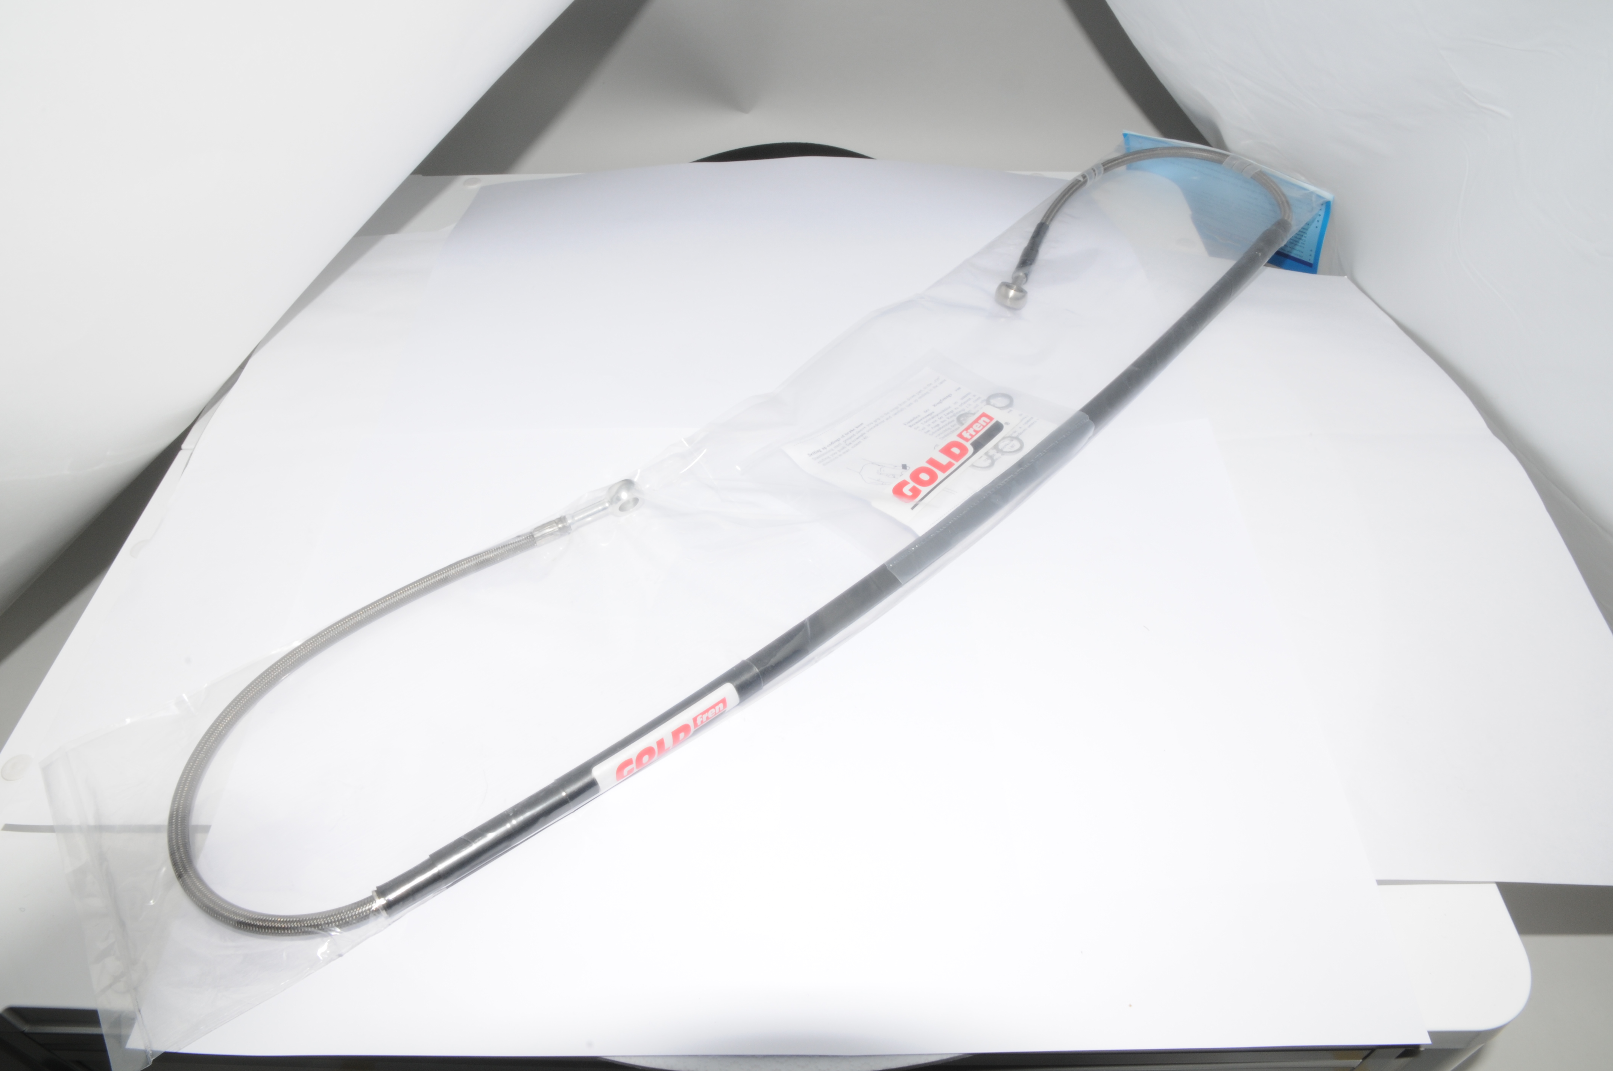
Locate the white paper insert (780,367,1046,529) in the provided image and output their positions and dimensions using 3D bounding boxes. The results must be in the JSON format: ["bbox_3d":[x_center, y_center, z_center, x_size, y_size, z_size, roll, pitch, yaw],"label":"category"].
[{"bbox_3d":[0.057,-0.047,0.522,0.104,0.007,0.084,-36,54,-29],"label":"white paper insert"}]

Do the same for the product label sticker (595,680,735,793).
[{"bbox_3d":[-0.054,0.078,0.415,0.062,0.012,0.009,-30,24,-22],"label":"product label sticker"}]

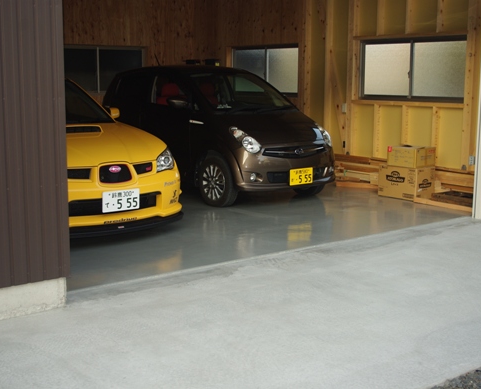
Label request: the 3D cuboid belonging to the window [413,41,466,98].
[{"bbox_3d":[2.342,-1.469,8.752,0.040,0.650,0.770,-7,12,-37],"label":"window"}]

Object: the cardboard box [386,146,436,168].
[{"bbox_3d":[1.993,-0.442,8.643,0.360,0.221,0.410,-7,12,-39],"label":"cardboard box"}]

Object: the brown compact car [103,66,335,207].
[{"bbox_3d":[-0.382,-0.813,9.158,1.475,1.520,3.395,-7,12,-37],"label":"brown compact car"}]

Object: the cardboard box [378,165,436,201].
[{"bbox_3d":[1.945,-0.149,8.703,0.345,0.376,0.540,-7,12,-38],"label":"cardboard box"}]

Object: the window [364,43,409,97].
[{"bbox_3d":[1.841,-1.569,9.356,0.040,0.650,0.760,-7,12,-37],"label":"window"}]

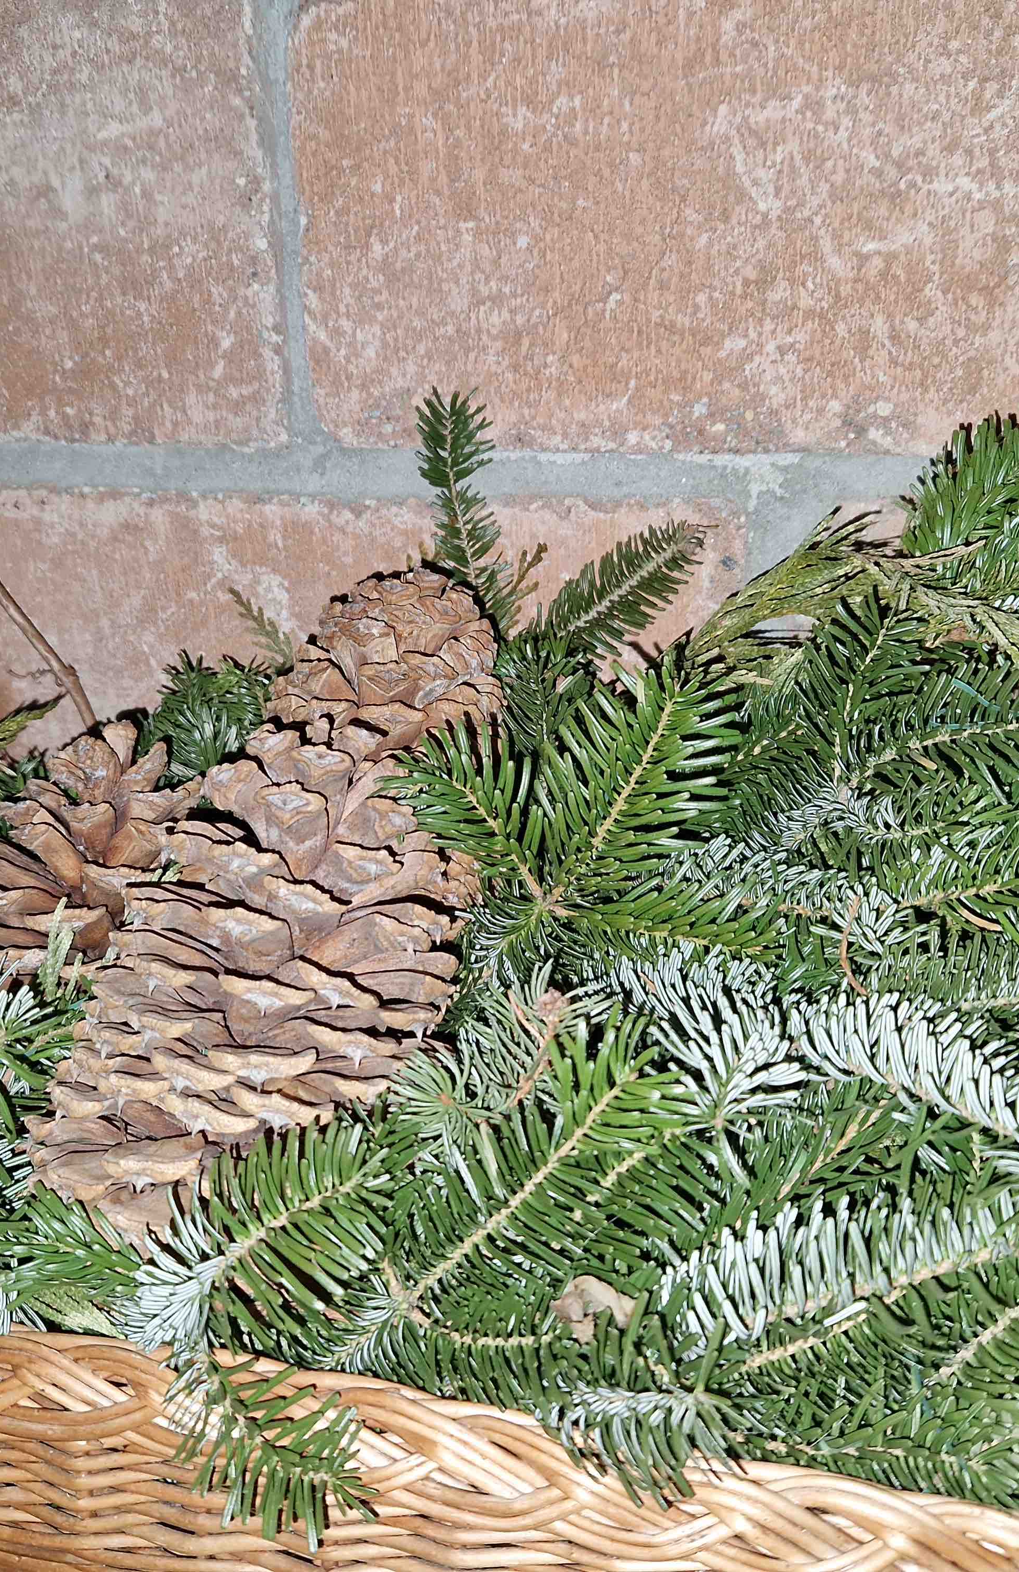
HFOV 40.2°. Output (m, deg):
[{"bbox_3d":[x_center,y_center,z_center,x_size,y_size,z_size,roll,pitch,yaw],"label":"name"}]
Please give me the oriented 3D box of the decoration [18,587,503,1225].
[{"bbox_3d":[-0.060,0.023,0.367,0.083,0.171,0.083,24,-14,-7],"label":"decoration"}]

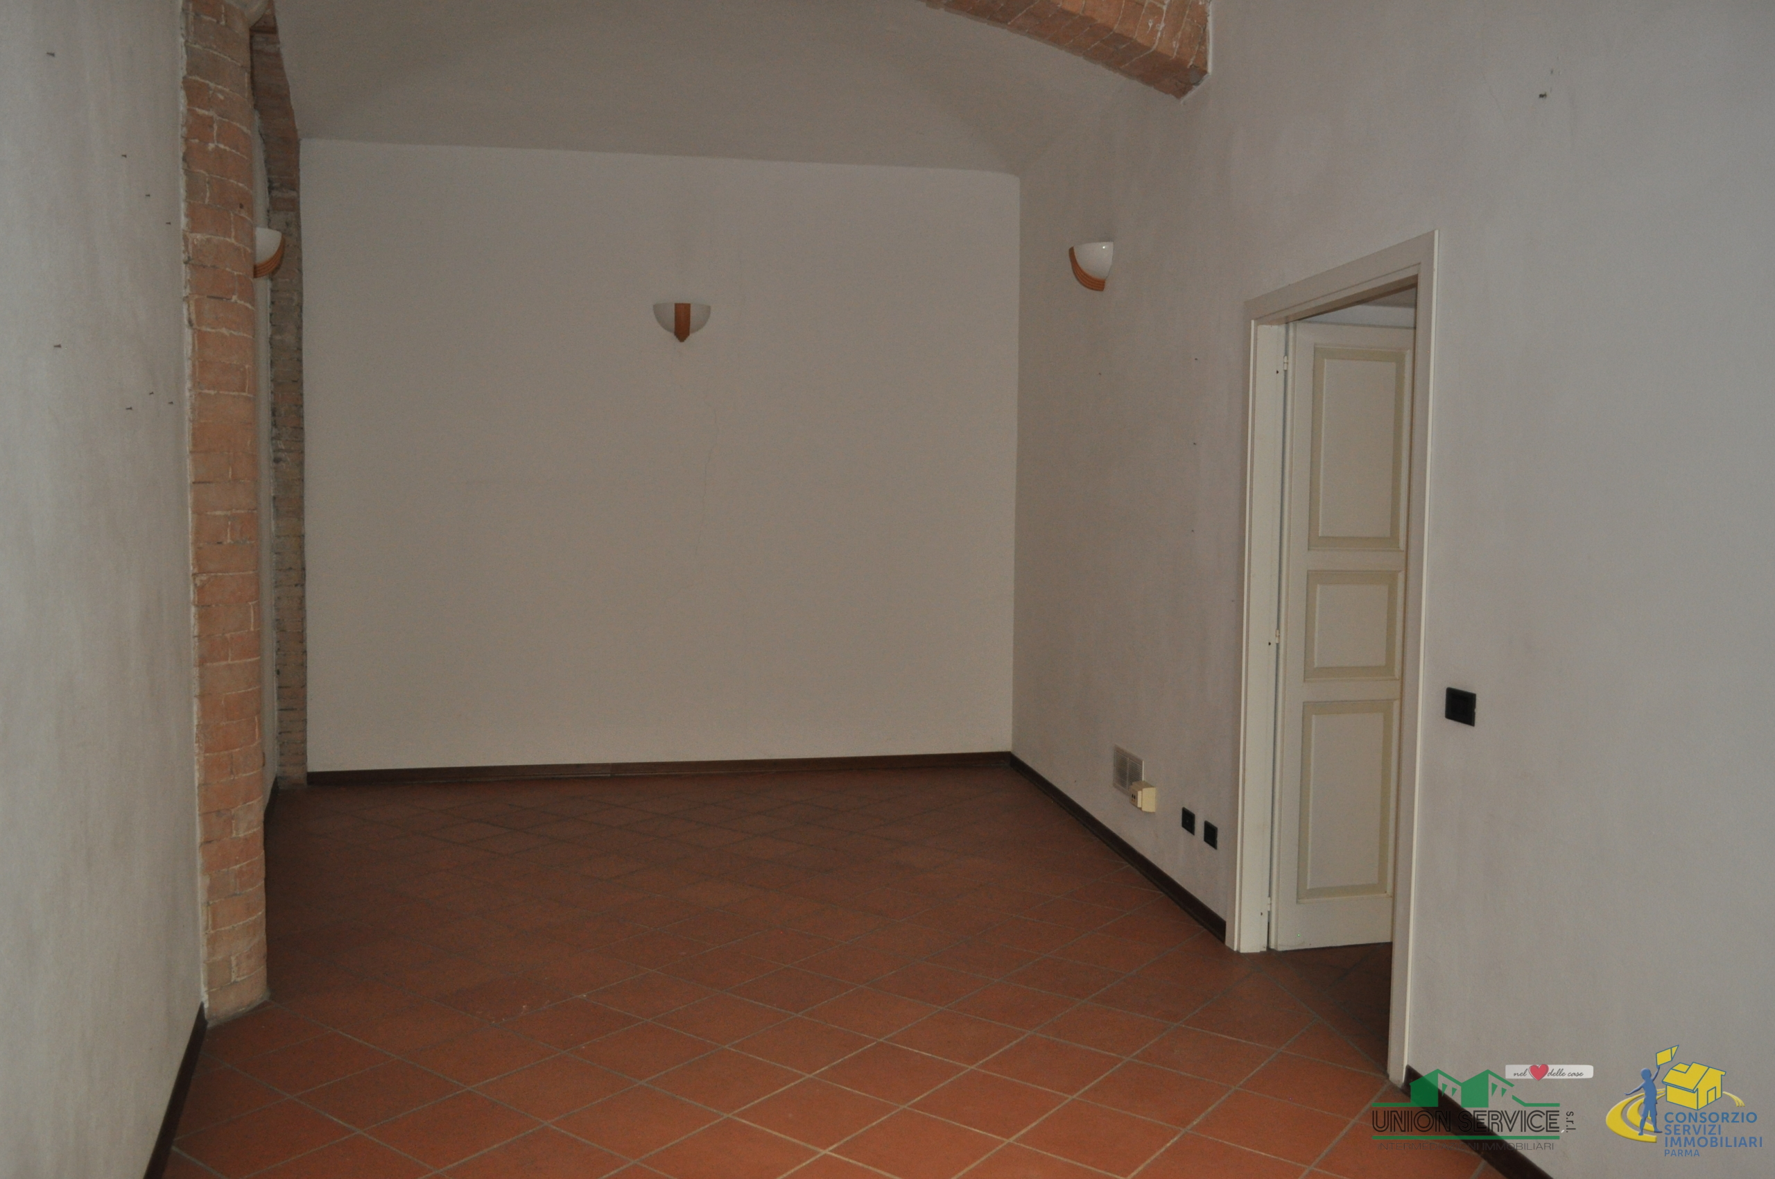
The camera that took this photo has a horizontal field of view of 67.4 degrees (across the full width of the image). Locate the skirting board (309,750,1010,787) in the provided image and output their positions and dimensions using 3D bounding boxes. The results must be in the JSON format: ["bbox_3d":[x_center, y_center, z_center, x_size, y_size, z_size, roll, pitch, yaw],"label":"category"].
[{"bbox_3d":[-1.180,1.004,7.448,3.869,0.077,0.015,0,3,-11],"label":"skirting board"}]

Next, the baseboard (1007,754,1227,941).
[{"bbox_3d":[0.952,1.096,6.204,0.015,0.077,3.248,0,3,-8],"label":"baseboard"}]

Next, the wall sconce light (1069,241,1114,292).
[{"bbox_3d":[0.913,-1.446,6.030,0.152,0.197,0.308,0,3,-8],"label":"wall sconce light"}]

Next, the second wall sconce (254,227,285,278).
[{"bbox_3d":[-2.667,-1.425,5.697,0.152,0.197,0.308,-1,3,-22],"label":"second wall sconce"}]

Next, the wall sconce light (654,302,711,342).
[{"bbox_3d":[-1.123,-1.452,7.244,0.308,0.197,0.152,0,3,-11],"label":"wall sconce light"}]

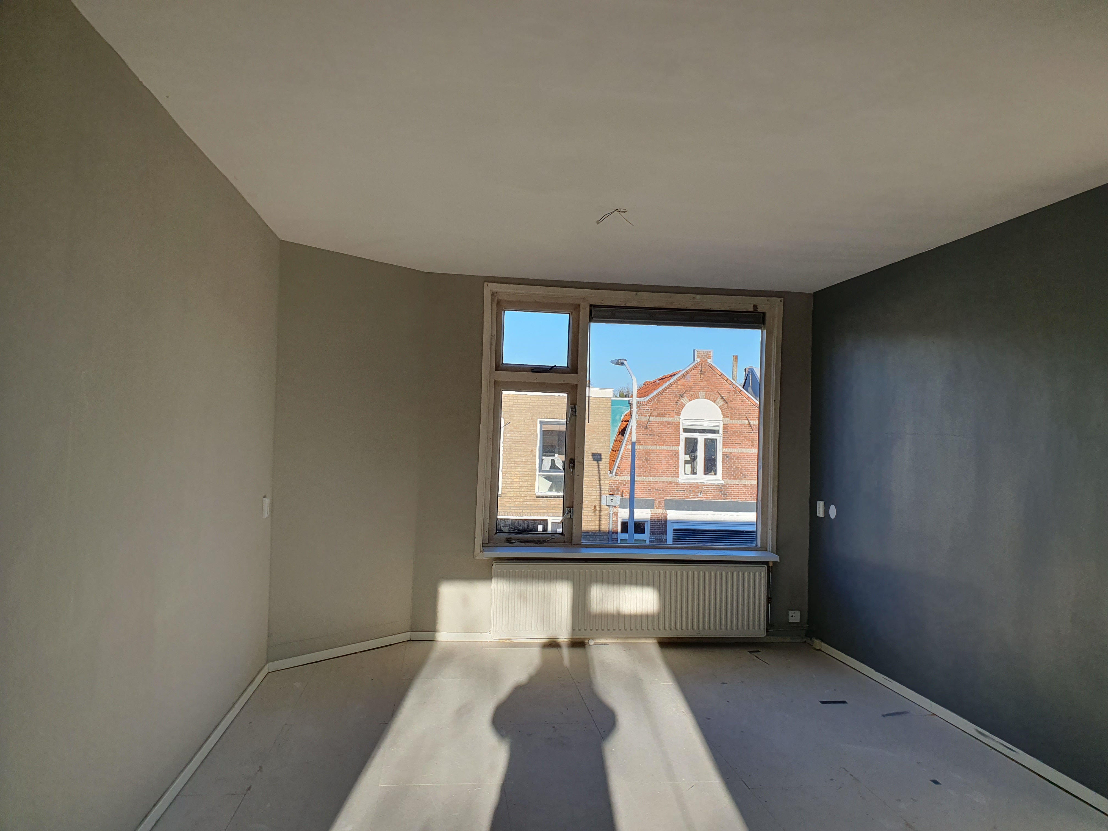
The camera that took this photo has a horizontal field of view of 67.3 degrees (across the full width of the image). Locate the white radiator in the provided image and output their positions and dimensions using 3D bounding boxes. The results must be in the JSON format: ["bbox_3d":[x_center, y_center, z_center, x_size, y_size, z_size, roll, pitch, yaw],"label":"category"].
[{"bbox_3d":[0.528,1.260,5.694,1.907,0.502,0.090,2,-1,-7],"label":"white radiator"}]

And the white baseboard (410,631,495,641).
[{"bbox_3d":[-0.675,1.489,5.598,0.565,0.063,0.016,2,-1,-7],"label":"white baseboard"}]

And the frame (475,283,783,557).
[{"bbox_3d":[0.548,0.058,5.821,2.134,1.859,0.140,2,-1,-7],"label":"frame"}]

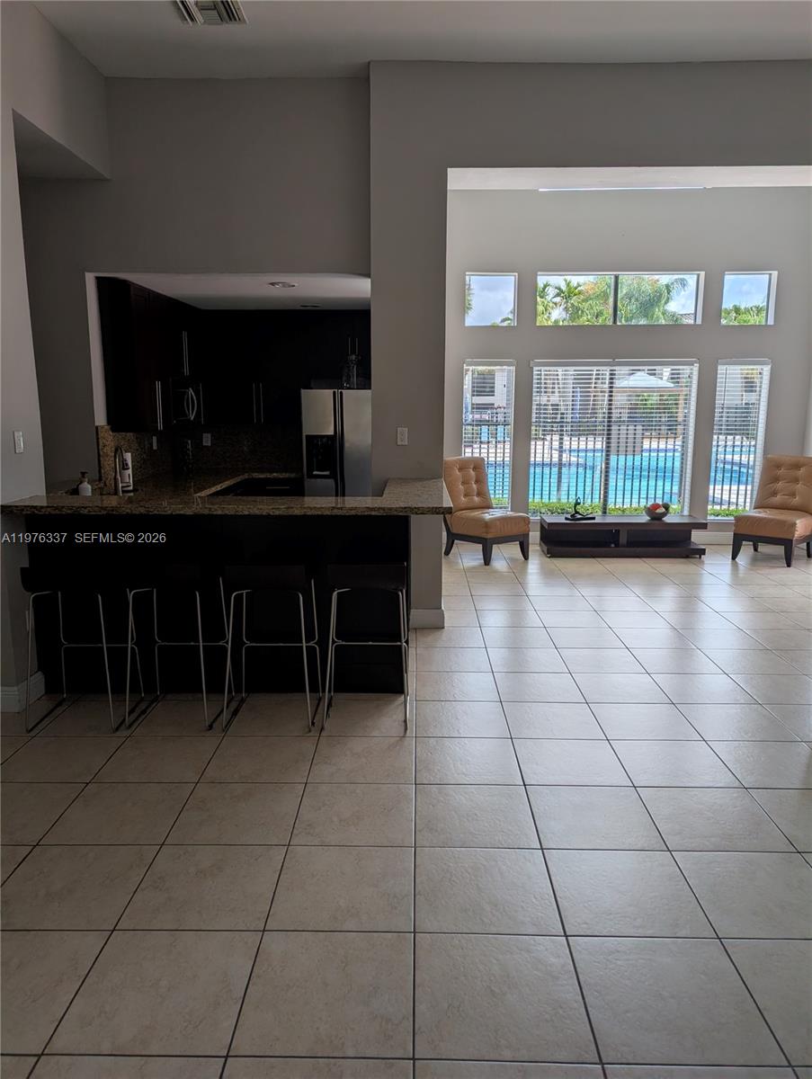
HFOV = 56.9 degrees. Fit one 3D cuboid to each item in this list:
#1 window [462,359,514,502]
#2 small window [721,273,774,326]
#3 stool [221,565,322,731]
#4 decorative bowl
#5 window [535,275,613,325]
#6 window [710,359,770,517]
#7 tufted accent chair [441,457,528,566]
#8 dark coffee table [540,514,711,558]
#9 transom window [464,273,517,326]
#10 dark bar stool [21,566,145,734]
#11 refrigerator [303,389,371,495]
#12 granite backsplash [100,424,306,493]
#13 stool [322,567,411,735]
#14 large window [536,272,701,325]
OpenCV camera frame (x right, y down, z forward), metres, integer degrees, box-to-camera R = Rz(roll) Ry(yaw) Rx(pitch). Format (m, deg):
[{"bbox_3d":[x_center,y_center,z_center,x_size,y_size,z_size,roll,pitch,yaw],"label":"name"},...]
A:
[{"bbox_3d":[0.925,-1.148,8.424,0.576,1.675,0.080,0,11,1],"label":"window"},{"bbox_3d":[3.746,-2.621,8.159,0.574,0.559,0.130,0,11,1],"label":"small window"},{"bbox_3d":[-0.684,0.507,3.854,0.440,0.825,0.450,0,11,1],"label":"stool"},{"bbox_3d":[2.673,-0.299,7.969,0.260,0.165,0.260,0,11,1],"label":"decorative bowl"},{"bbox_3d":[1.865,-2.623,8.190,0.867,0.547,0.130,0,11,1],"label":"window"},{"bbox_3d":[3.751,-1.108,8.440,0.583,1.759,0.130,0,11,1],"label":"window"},{"bbox_3d":[0.794,-0.309,7.661,0.570,0.995,0.760,-7,13,-34],"label":"tufted accent chair"},{"bbox_3d":[2.300,-0.034,8.011,1.655,0.376,0.528,0,11,1],"label":"dark coffee table"},{"bbox_3d":[0.935,-2.626,8.205,0.560,0.553,0.130,0,11,1],"label":"transom window"},{"bbox_3d":[-1.635,0.489,3.789,0.440,0.835,0.460,0,11,-1],"label":"dark bar stool"},{"bbox_3d":[-0.504,-0.588,7.223,0.860,1.700,0.800,0,11,1],"label":"refrigerator"},{"bbox_3d":[-1.550,-0.747,6.457,1.220,0.470,2.400,0,11,1],"label":"granite backsplash"},{"bbox_3d":[-0.195,0.489,3.802,0.430,0.835,0.460,0,11,1],"label":"stool"},{"bbox_3d":[2.289,-2.577,8.029,1.761,0.546,0.120,0,11,1],"label":"large window"}]

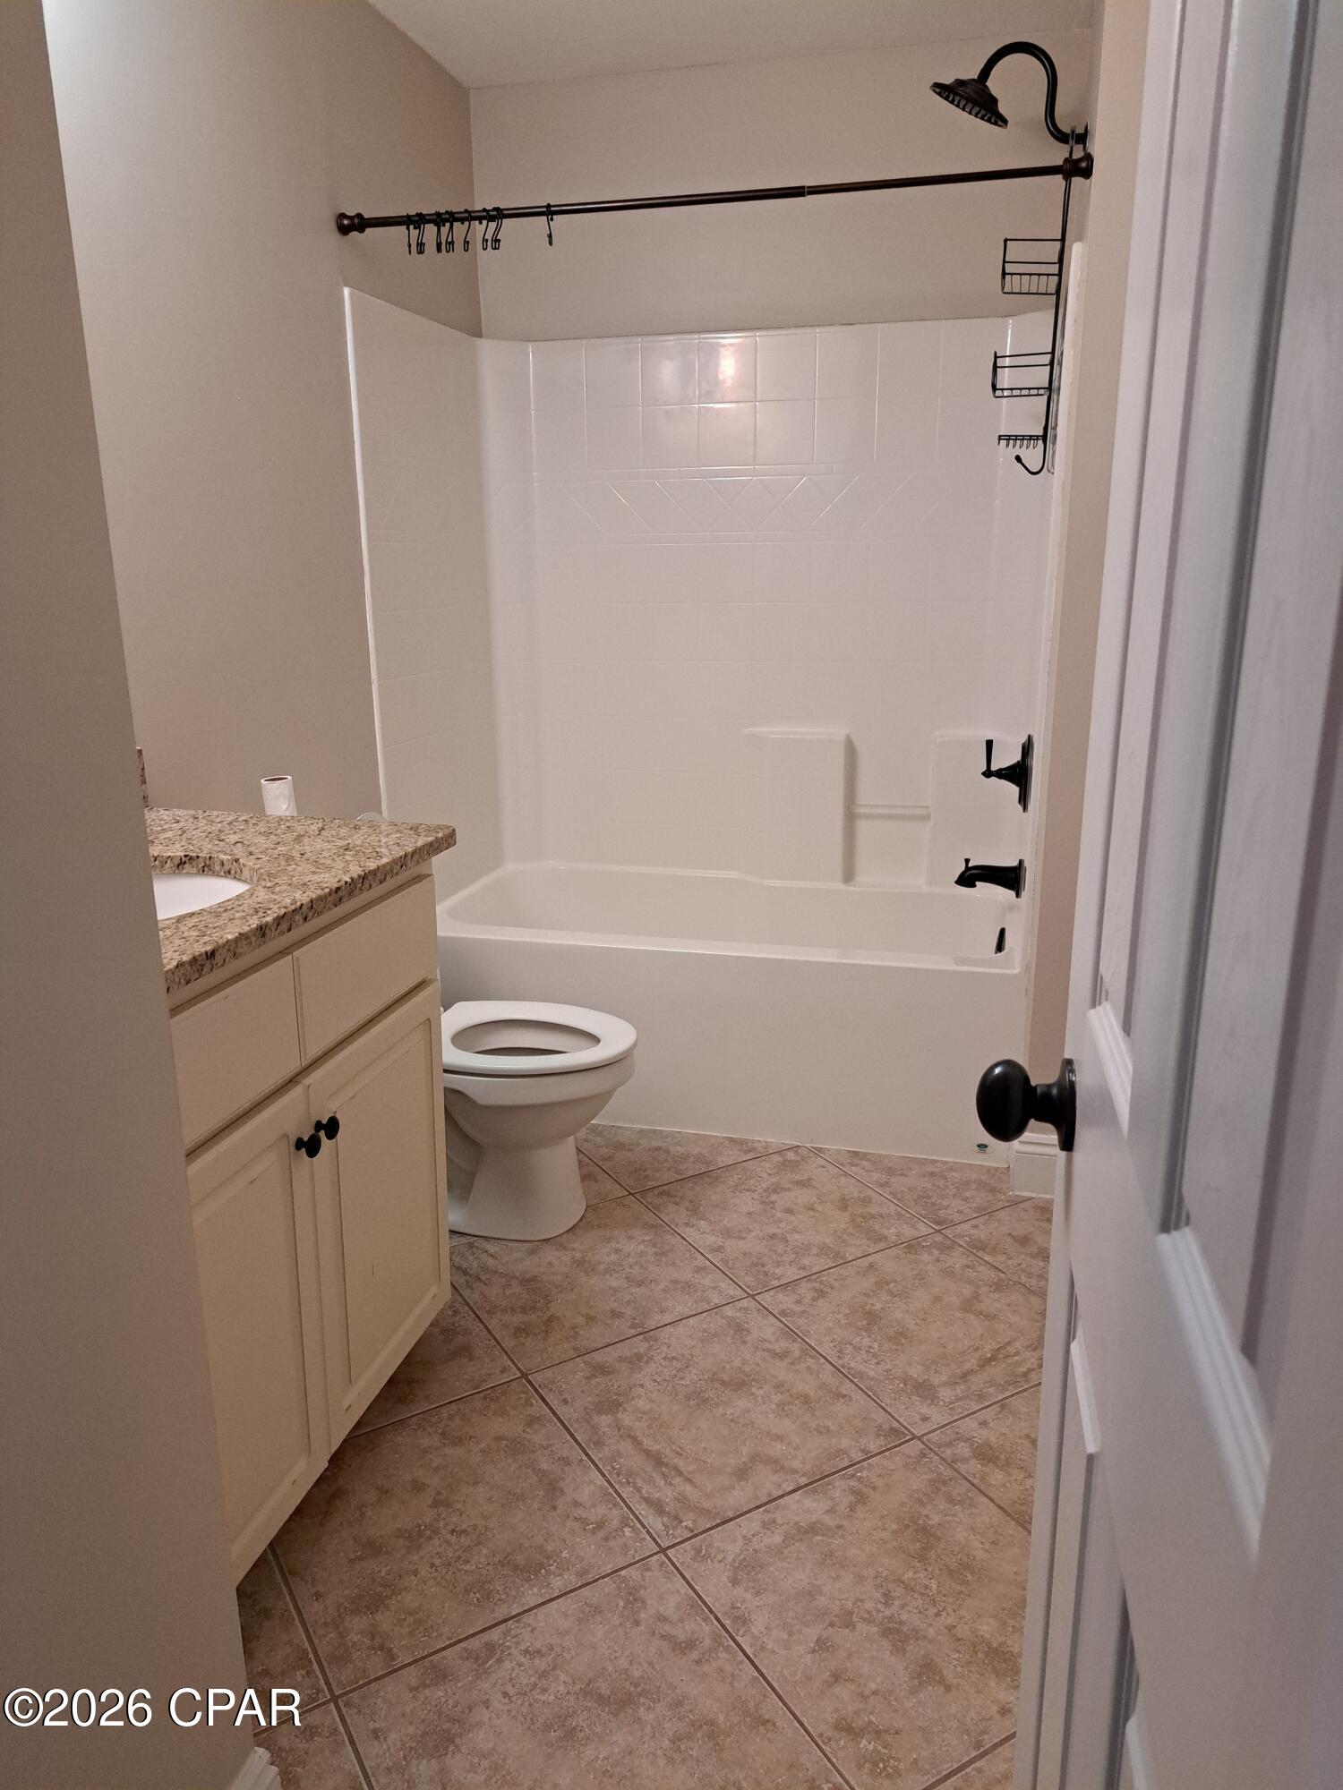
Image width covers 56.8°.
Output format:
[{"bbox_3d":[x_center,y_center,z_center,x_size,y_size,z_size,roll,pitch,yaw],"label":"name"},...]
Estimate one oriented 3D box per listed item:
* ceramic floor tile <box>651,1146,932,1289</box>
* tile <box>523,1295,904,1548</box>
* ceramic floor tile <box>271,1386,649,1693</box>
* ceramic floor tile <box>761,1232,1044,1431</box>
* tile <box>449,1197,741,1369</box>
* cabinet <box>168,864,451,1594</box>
[{"bbox_3d":[0.232,0.679,2.635,0.455,0.010,0.455,-9,16,-30],"label":"ceramic floor tile"},{"bbox_3d":[0.071,0.835,2.024,0.455,0.010,0.455,-9,16,-30],"label":"tile"},{"bbox_3d":[-0.324,0.894,1.796,0.455,0.010,0.455,-9,16,-30],"label":"ceramic floor tile"},{"bbox_3d":[0.467,0.776,2.251,0.455,0.010,0.455,-9,16,-30],"label":"ceramic floor tile"},{"bbox_3d":[-0.164,0.739,2.407,0.455,0.010,0.455,-9,16,-30],"label":"tile"},{"bbox_3d":[-0.749,0.447,1.757,0.553,0.880,0.925,3,15,13],"label":"cabinet"}]

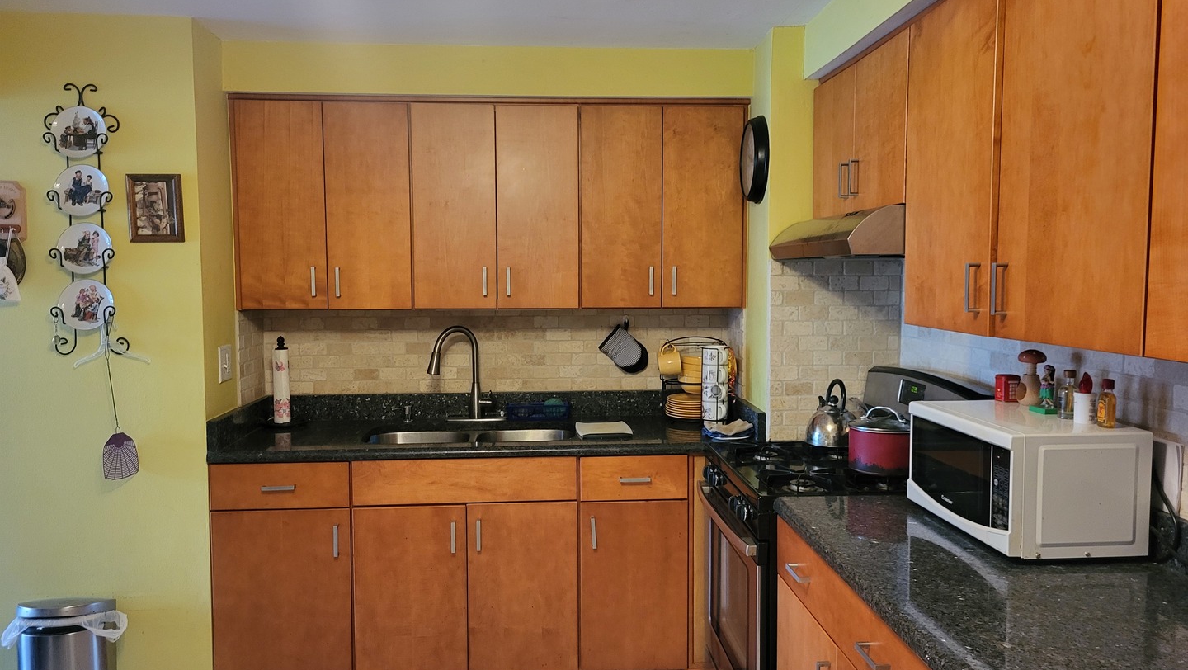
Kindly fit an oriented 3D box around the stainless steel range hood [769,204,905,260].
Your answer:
[{"bbox_3d":[0.837,-0.290,2.622,0.445,0.127,0.757,0,4,-4],"label":"stainless steel range hood"}]

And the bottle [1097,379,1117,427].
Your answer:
[{"bbox_3d":[1.092,0.144,1.897,0.038,0.104,0.038,0,4,-4],"label":"bottle"}]

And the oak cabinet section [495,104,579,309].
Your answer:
[{"bbox_3d":[-0.214,-0.477,3.419,0.306,0.738,0.318,0,4,-4],"label":"oak cabinet section"}]

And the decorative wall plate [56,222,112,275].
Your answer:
[{"bbox_3d":[-1.616,-0.274,2.828,0.167,0.167,0.022,0,4,-4],"label":"decorative wall plate"}]

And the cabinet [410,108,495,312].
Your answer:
[{"bbox_3d":[-0.521,-0.474,3.390,0.309,0.740,0.315,0,4,-4],"label":"cabinet"}]

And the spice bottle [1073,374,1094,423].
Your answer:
[{"bbox_3d":[1.030,0.130,1.871,0.048,0.110,0.048,-4,5,-40],"label":"spice bottle"}]

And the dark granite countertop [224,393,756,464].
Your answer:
[{"bbox_3d":[-0.360,0.322,3.291,1.865,0.144,0.625,0,4,-4],"label":"dark granite countertop"}]

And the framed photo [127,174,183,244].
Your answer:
[{"bbox_3d":[-1.401,-0.405,2.857,0.171,0.218,0.020,0,4,-4],"label":"framed photo"}]

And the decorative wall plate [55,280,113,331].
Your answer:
[{"bbox_3d":[-1.617,-0.094,2.840,0.167,0.167,0.022,0,4,-4],"label":"decorative wall plate"}]

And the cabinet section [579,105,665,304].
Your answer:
[{"bbox_3d":[0.090,-0.479,3.440,0.304,0.738,0.318,0,4,-4],"label":"cabinet section"}]

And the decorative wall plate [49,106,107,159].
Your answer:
[{"bbox_3d":[-1.621,-0.636,2.811,0.166,0.165,0.020,0,4,-4],"label":"decorative wall plate"}]

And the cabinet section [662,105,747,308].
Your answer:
[{"bbox_3d":[0.395,-0.482,3.461,0.306,0.738,0.318,0,4,-4],"label":"cabinet section"}]

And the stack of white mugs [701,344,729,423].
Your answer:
[{"bbox_3d":[0.462,0.199,3.421,0.100,0.292,0.100,0,4,-4],"label":"stack of white mugs"}]

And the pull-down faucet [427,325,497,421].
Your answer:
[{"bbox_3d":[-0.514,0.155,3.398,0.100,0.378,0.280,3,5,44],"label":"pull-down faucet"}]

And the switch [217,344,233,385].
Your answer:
[{"bbox_3d":[-1.284,0.100,3.123,0.012,0.125,0.090,0,4,-4],"label":"switch"}]

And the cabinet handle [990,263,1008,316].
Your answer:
[{"bbox_3d":[0.801,-0.090,1.769,0.029,0.107,0.011,0,4,-4],"label":"cabinet handle"}]

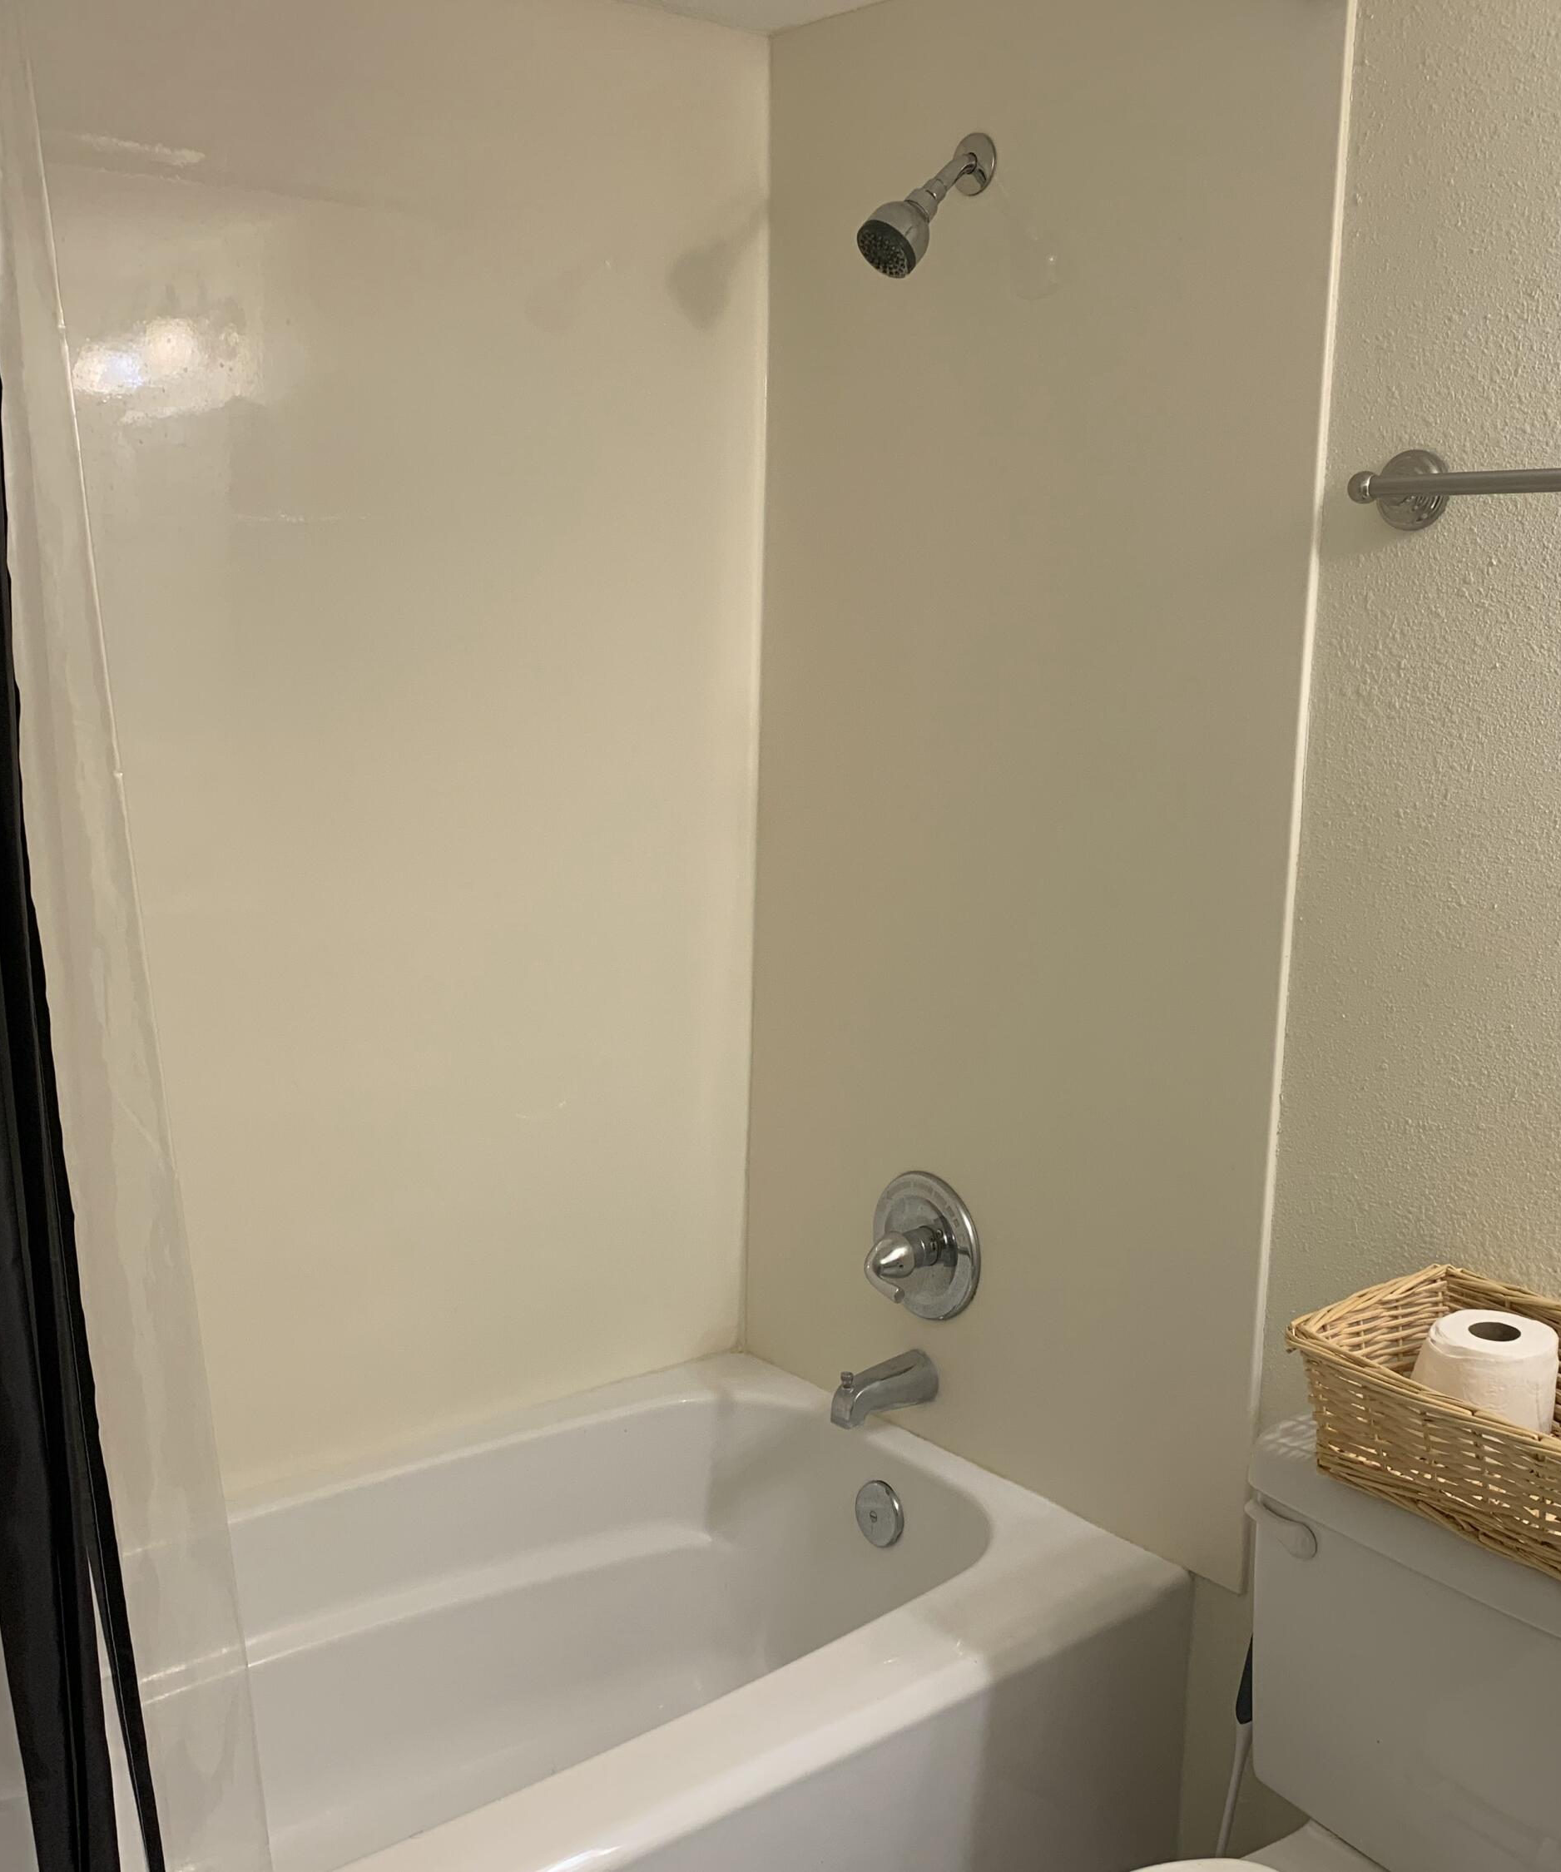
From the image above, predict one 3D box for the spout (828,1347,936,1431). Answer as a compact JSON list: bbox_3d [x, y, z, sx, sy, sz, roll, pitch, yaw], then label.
[{"bbox_3d":[0.122,0.543,2.252,0.138,0.071,0.058,-7,12,-39],"label":"spout"}]

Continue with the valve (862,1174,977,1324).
[{"bbox_3d":[0.141,0.379,2.241,0.092,0.180,0.180,-7,12,-39],"label":"valve"}]

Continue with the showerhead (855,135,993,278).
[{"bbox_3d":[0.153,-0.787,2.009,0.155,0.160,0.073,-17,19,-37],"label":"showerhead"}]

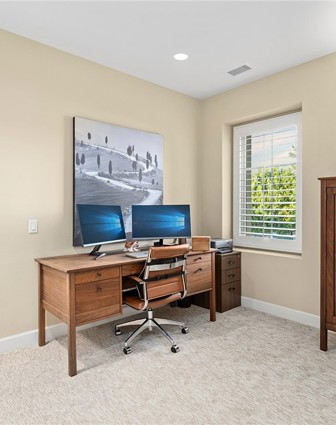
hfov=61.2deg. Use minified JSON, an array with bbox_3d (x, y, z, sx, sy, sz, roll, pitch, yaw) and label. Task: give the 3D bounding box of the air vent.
[{"bbox_3d":[0.795,-1.567,3.147,0.140,0.020,0.250,-1,1,-42],"label":"air vent"}]

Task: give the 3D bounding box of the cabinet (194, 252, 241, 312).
[{"bbox_3d":[0.585,0.841,3.640,0.385,0.672,0.540,-1,1,-42],"label":"cabinet"}]

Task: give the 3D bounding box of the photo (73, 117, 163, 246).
[{"bbox_3d":[-0.496,-0.303,3.145,1.130,1.260,0.050,-1,1,-42],"label":"photo"}]

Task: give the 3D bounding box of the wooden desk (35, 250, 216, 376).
[{"bbox_3d":[-0.334,0.807,2.833,1.640,0.762,0.690,-1,1,-42],"label":"wooden desk"}]

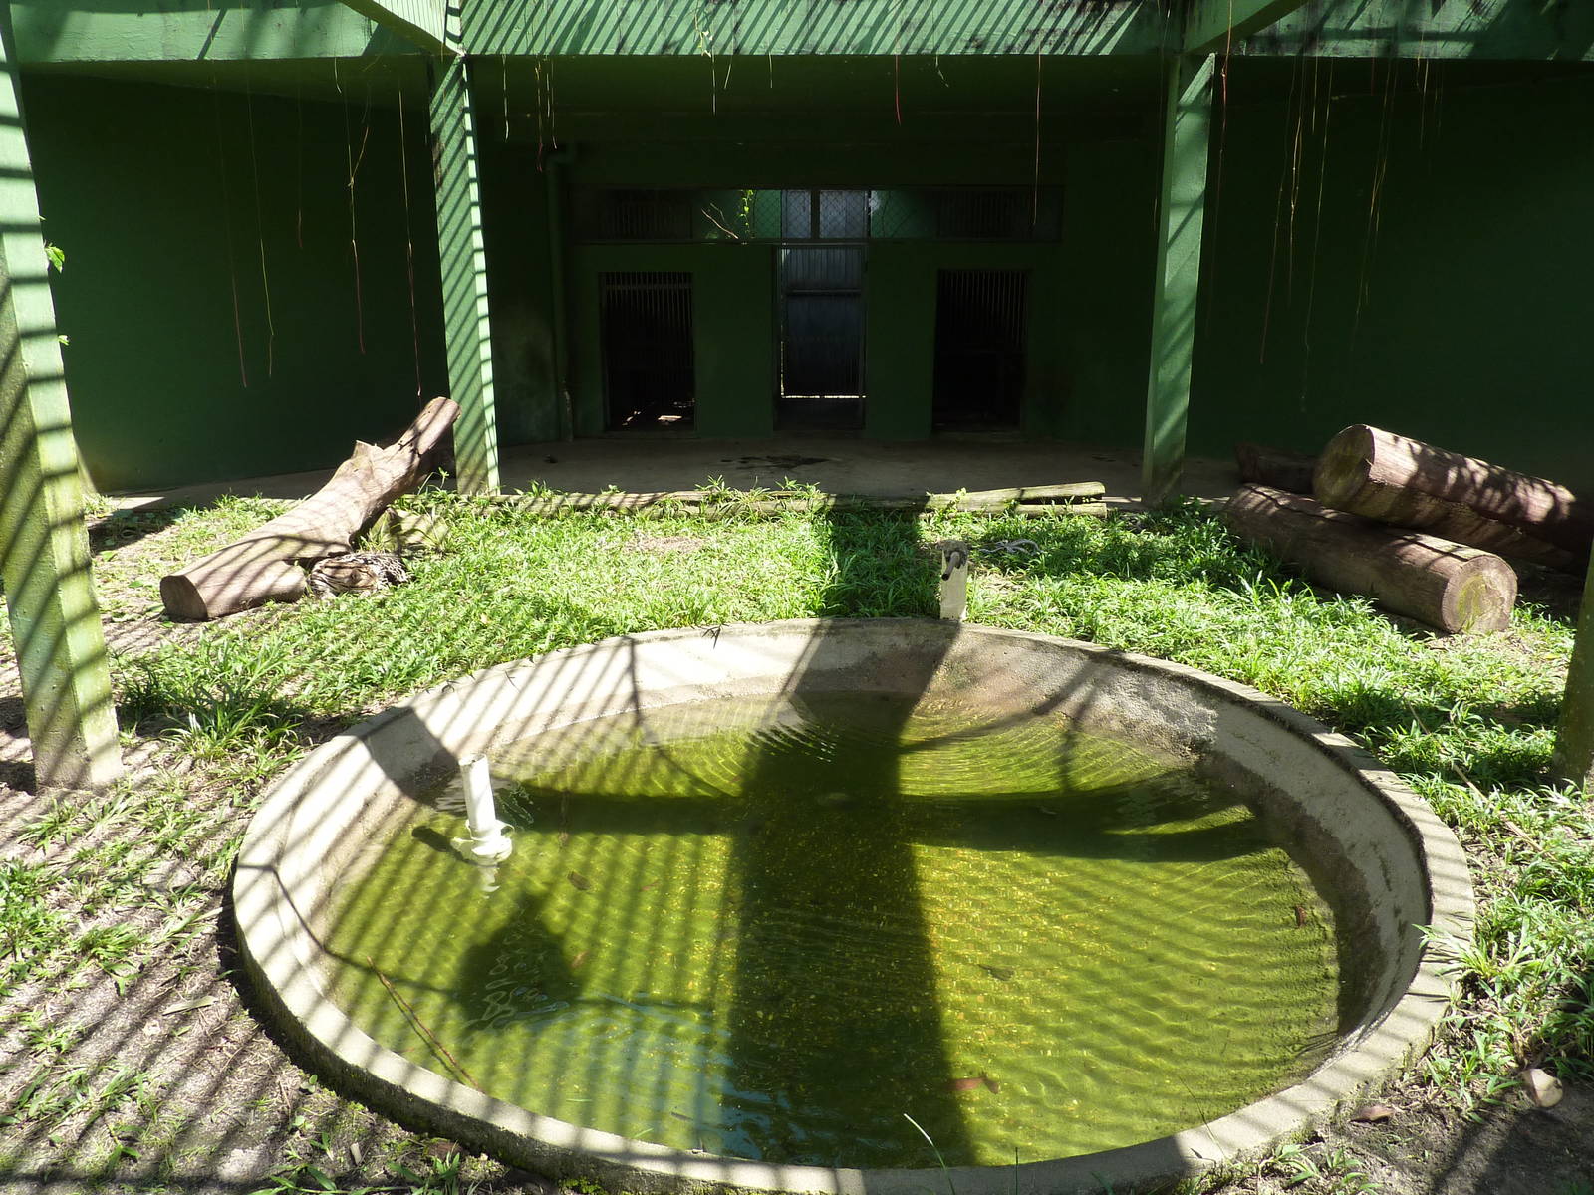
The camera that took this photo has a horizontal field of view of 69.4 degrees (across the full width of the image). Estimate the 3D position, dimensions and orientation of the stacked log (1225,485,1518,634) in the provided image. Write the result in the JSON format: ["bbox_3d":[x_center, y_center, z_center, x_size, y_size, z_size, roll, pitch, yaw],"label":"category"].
[{"bbox_3d":[3.125,-0.259,6.523,0.403,0.403,2.034,-2,15,-9],"label":"stacked log"}]

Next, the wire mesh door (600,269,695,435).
[{"bbox_3d":[-1.703,-2.795,13.118,1.064,1.764,0.080,-1,15,-2],"label":"wire mesh door"}]

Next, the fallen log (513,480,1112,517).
[{"bbox_3d":[0.050,-0.791,9.252,4.876,0.240,0.260,0,15,0],"label":"fallen log"}]

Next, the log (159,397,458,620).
[{"bbox_3d":[-2.856,-0.675,7.256,0.470,0.450,3.045,2,27,10],"label":"log"}]

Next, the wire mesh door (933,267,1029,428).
[{"bbox_3d":[2.077,-2.787,13.019,1.070,1.778,0.080,-1,15,-2],"label":"wire mesh door"}]

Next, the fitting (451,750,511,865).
[{"bbox_3d":[-1.067,0.716,3.906,0.190,0.340,0.190,0,15,0],"label":"fitting"}]

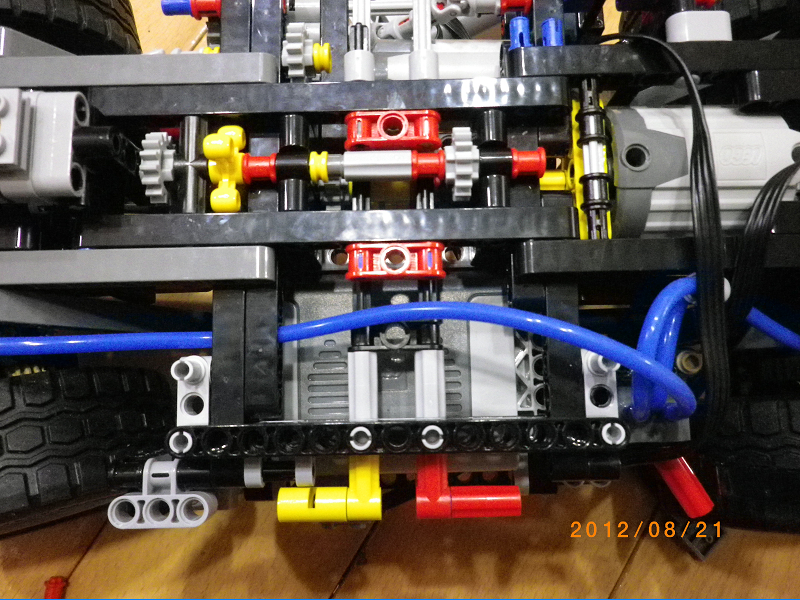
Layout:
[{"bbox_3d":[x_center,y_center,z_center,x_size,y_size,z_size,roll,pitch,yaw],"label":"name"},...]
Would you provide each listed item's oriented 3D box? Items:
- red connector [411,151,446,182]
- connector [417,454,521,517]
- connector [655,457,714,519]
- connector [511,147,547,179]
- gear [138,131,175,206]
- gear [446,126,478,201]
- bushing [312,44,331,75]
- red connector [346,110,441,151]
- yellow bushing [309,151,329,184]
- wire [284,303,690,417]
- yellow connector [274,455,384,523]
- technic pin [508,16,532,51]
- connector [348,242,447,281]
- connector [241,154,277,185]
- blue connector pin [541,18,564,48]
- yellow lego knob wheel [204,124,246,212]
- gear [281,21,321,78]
[{"bbox_3d":[0.007,-0.032,0.154,0.008,0.007,0.007,-1,83,0],"label":"red connector"},{"bbox_3d":[0.016,0.044,0.154,0.024,0.007,0.016,-1,83,0],"label":"connector"},{"bbox_3d":[0.078,0.051,0.176,0.007,0.007,0.016,-31,84,-3],"label":"connector"},{"bbox_3d":[0.031,-0.032,0.153,0.008,0.007,0.007,-1,81,0],"label":"connector"},{"bbox_3d":[-0.057,-0.031,0.154,0.008,0.017,0.017,-1,83,0],"label":"gear"},{"bbox_3d":[0.015,-0.032,0.153,0.008,0.018,0.018,-1,81,0],"label":"gear"},{"bbox_3d":[-0.019,-0.060,0.160,0.004,0.007,0.007,-1,83,0],"label":"bushing"},{"bbox_3d":[-0.002,-0.040,0.156,0.024,0.008,0.008,-1,83,0],"label":"red connector"},{"bbox_3d":[-0.019,-0.031,0.153,0.004,0.007,0.007,-1,81,0],"label":"yellow bushing"},{"bbox_3d":[0.017,0.014,0.143,0.095,0.030,0.027,-1,81,0],"label":"wire"},{"bbox_3d":[-0.016,0.043,0.149,0.024,0.007,0.016,-1,81,0],"label":"yellow connector"},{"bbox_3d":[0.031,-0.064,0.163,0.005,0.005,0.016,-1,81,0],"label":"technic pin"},{"bbox_3d":[-0.001,-0.009,0.152,0.024,0.008,0.008,-1,83,0],"label":"connector"},{"bbox_3d":[-0.033,-0.031,0.154,0.008,0.007,0.007,-1,83,0],"label":"connector"},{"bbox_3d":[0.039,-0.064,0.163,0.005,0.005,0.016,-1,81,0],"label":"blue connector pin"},{"bbox_3d":[-0.041,-0.032,0.157,0.008,0.022,0.022,-1,66,1],"label":"yellow lego knob wheel"},{"bbox_3d":[-0.026,-0.062,0.165,0.008,0.018,0.018,-1,81,0],"label":"gear"}]

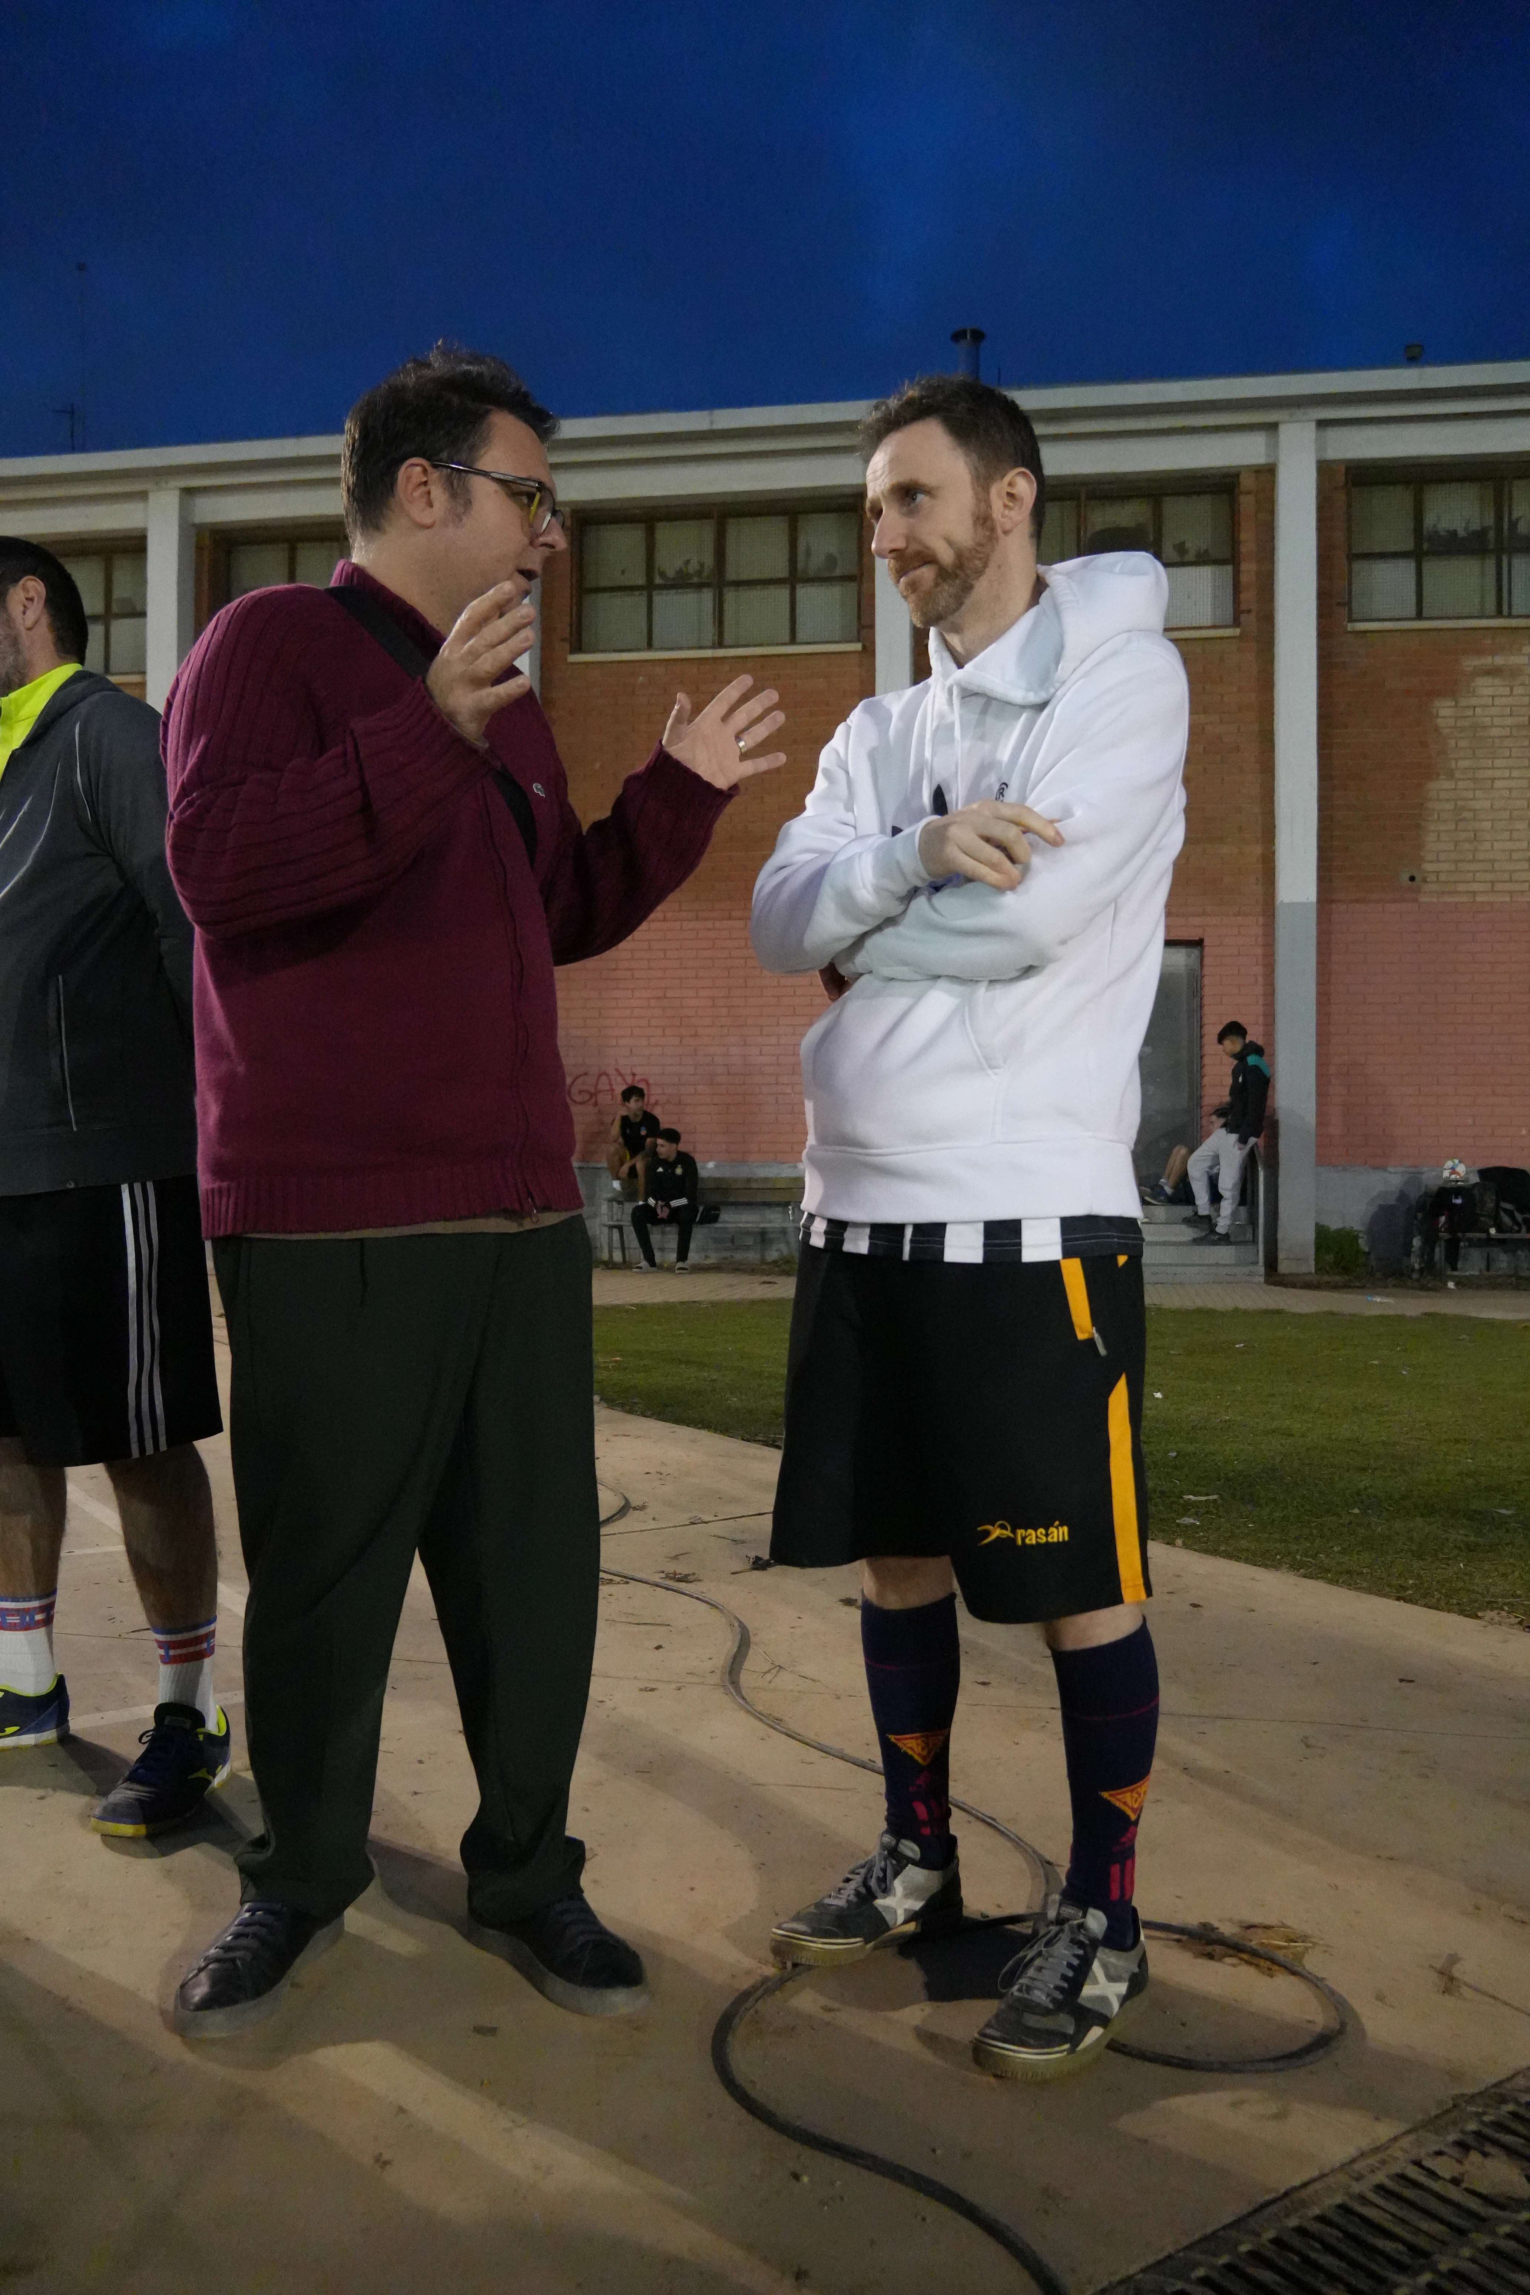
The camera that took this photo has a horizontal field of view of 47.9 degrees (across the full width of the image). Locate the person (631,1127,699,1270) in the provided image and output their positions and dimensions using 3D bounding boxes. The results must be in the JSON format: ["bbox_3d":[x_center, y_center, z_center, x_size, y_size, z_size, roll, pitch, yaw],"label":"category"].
[{"bbox_3d":[-0.800,0.420,13.800,0.520,1.140,0.720,0,-1,10],"label":"person"}]

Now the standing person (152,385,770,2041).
[{"bbox_3d":[-0.315,0.020,1.860,0.520,1.800,0.620,0,-1,40],"label":"standing person"}]

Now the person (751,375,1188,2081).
[{"bbox_3d":[0.225,0.030,1.850,0.440,1.770,0.520,1,-1,-45],"label":"person"}]

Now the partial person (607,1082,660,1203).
[{"bbox_3d":[-1.085,0.030,14.300,0.460,1.060,0.650,0,-1,7],"label":"partial person"}]

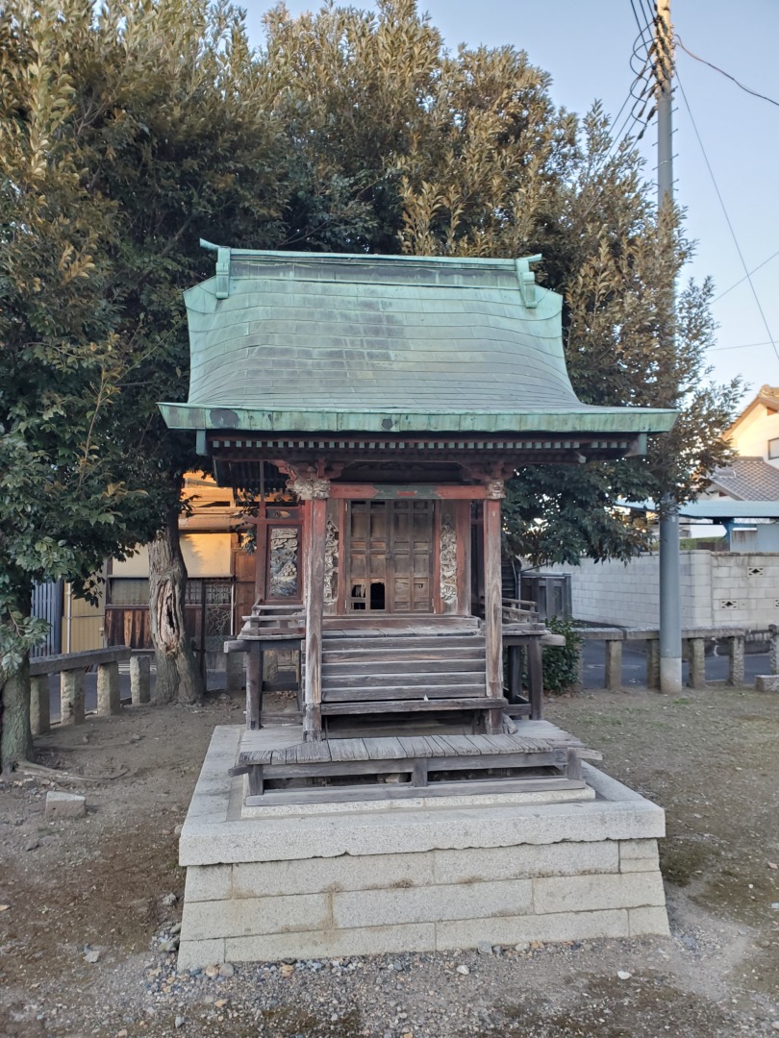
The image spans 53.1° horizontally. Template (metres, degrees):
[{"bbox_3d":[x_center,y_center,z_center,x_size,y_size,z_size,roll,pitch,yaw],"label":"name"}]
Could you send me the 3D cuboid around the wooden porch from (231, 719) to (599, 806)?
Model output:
[{"bbox_3d":[0.085,1.135,3.758,1.621,0.187,0.853,0,-4,-9],"label":"wooden porch"}]

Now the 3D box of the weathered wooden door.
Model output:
[{"bbox_3d":[0.002,0.205,4.451,0.501,0.654,0.045,0,-4,-9],"label":"weathered wooden door"}]

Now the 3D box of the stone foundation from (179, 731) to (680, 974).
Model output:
[{"bbox_3d":[0.017,1.553,4.200,2.006,0.519,2.176,0,-4,-9],"label":"stone foundation"}]

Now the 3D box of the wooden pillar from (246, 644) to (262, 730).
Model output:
[{"bbox_3d":[-0.699,0.861,4.046,0.070,0.450,0.071,0,-4,-9],"label":"wooden pillar"}]

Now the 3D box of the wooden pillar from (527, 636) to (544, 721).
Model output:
[{"bbox_3d":[0.794,0.874,4.285,0.067,0.450,0.071,0,-4,-9],"label":"wooden pillar"}]

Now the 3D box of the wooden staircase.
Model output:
[{"bbox_3d":[0.062,0.827,3.984,1.005,0.475,0.404,0,-4,-9],"label":"wooden staircase"}]

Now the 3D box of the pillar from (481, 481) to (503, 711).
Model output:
[{"bbox_3d":[0.528,0.445,3.930,0.084,1.258,0.081,0,-4,-9],"label":"pillar"}]

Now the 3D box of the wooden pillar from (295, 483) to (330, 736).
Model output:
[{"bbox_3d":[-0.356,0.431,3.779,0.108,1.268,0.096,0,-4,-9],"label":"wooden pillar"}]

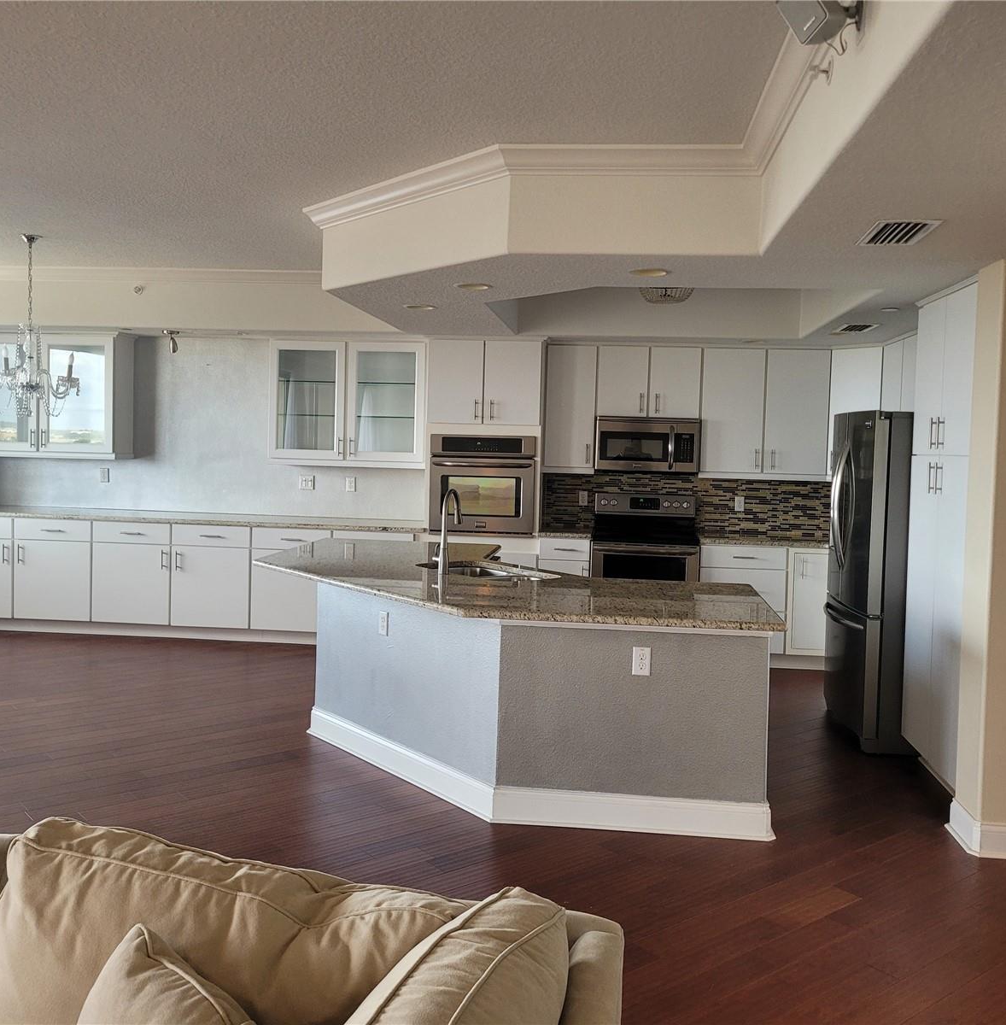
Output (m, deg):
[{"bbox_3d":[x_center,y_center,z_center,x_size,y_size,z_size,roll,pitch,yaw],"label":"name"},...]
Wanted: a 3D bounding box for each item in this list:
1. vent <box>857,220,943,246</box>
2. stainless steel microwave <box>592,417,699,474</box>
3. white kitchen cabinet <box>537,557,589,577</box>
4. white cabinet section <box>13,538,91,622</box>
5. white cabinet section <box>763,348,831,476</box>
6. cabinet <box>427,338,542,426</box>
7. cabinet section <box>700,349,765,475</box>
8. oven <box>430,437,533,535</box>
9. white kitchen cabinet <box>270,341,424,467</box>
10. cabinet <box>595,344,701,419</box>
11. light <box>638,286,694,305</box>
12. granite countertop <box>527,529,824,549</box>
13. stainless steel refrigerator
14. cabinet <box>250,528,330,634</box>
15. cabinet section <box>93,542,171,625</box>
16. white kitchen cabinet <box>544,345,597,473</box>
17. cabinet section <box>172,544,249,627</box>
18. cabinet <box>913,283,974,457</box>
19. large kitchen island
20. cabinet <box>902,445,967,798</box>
[{"bbox_3d":[1.377,-0.980,3.587,0.214,0.025,0.410,2,3,6],"label":"vent"},{"bbox_3d":[1.079,-0.504,7.708,0.762,0.392,0.410,2,3,6],"label":"stainless steel microwave"},{"bbox_3d":[0.465,0.621,7.692,0.386,0.619,0.610,2,3,6],"label":"white kitchen cabinet"},{"bbox_3d":[-3.419,0.509,8.159,0.635,0.624,0.600,2,2,7],"label":"white cabinet section"},{"bbox_3d":[2.129,-0.723,7.527,0.445,0.897,0.335,2,2,7],"label":"white cabinet section"},{"bbox_3d":[-0.105,-0.956,7.715,0.825,0.620,0.620,2,3,6],"label":"cabinet"},{"bbox_3d":[1.684,-0.734,7.579,0.446,0.899,0.335,2,2,7],"label":"cabinet section"},{"bbox_3d":[-0.117,-0.216,7.621,0.770,0.708,0.590,2,4,6],"label":"oven"},{"bbox_3d":[-1.157,-0.831,7.894,1.185,0.936,0.330,2,4,6],"label":"white kitchen cabinet"},{"bbox_3d":[1.081,-0.968,7.648,0.745,0.524,0.330,2,4,6],"label":"cabinet"},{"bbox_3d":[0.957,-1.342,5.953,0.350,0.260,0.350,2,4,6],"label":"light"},{"bbox_3d":[1.499,0.201,7.558,2.470,0.040,0.655,2,3,6],"label":"granite countertop"},{"bbox_3d":[2.270,0.338,5.684,0.820,1.765,0.915,2,3,6],"label":"stainless steel refrigerator"},{"bbox_3d":[-1.540,0.486,7.919,0.610,0.754,0.610,2,3,6],"label":"cabinet"},{"bbox_3d":[-2.789,0.526,8.087,0.626,0.622,0.600,2,2,7],"label":"cabinet section"},{"bbox_3d":[0.519,-0.783,7.810,0.388,0.932,0.320,2,3,6],"label":"white kitchen cabinet"},{"bbox_3d":[-2.164,0.545,8.015,0.622,0.624,0.600,2,2,7],"label":"cabinet section"},{"bbox_3d":[2.406,-0.633,4.880,0.600,0.740,0.890,2,4,6],"label":"cabinet"},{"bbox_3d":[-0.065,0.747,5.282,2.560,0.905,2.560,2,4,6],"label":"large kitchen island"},{"bbox_3d":[2.293,0.461,4.725,0.600,1.434,0.860,2,3,6],"label":"cabinet"}]

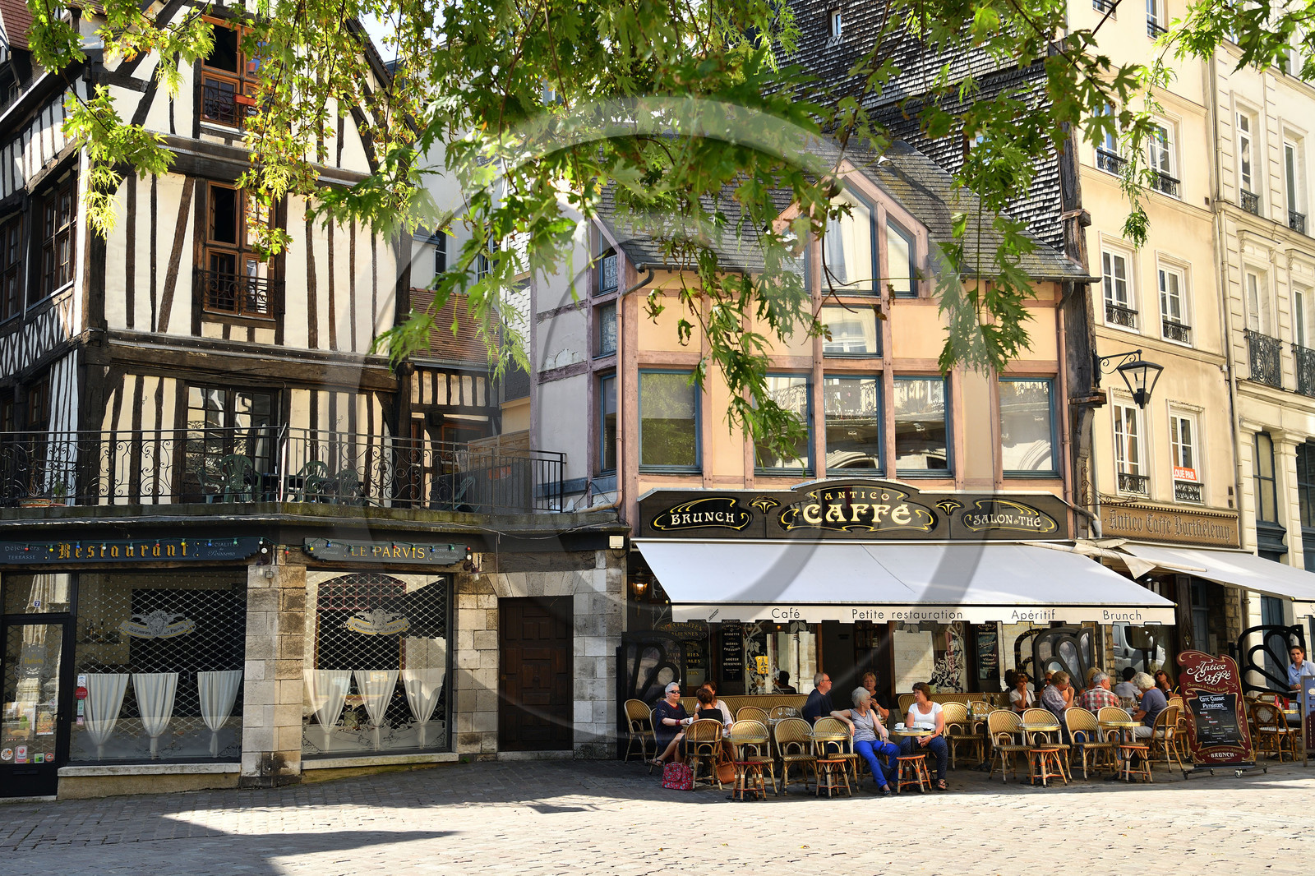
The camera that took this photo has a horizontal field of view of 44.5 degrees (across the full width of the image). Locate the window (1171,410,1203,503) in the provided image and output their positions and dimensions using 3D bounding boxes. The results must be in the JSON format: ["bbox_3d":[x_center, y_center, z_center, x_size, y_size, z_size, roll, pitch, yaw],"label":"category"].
[{"bbox_3d":[9.248,0.332,28.090,0.920,1.590,0.130,7,-11,-43],"label":"window"}]

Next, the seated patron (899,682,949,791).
[{"bbox_3d":[3.324,3.714,20.002,0.560,1.280,0.820,-2,-8,8],"label":"seated patron"}]

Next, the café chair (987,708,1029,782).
[{"bbox_3d":[4.505,3.928,20.539,0.450,0.880,0.530,2,-9,-14],"label":"café chair"}]

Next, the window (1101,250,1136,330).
[{"bbox_3d":[7.438,-2.369,25.797,0.961,1.228,0.150,7,-11,-42],"label":"window"}]

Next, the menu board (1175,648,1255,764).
[{"bbox_3d":[7.413,3.585,21.292,0.860,1.530,0.120,-13,-14,36],"label":"menu board"}]

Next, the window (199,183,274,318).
[{"bbox_3d":[-6.739,-3.044,26.008,1.154,2.119,0.150,5,-10,-33],"label":"window"}]

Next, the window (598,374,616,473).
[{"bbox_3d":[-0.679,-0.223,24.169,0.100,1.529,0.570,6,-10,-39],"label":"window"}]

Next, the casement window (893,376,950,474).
[{"bbox_3d":[4.176,-0.204,25.291,0.900,1.570,0.130,1,-8,-10],"label":"casement window"}]

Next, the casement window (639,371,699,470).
[{"bbox_3d":[0.190,-0.265,24.581,0.950,1.570,0.130,1,-8,-10],"label":"casement window"}]

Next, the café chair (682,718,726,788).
[{"bbox_3d":[0.600,3.946,20.154,0.465,0.880,0.540,2,-8,-17],"label":"café chair"}]

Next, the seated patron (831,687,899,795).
[{"bbox_3d":[2.506,3.646,19.350,0.620,1.290,0.820,5,-10,-32],"label":"seated patron"}]

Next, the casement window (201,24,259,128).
[{"bbox_3d":[-6.461,-5.542,24.705,1.211,1.709,0.150,6,-11,-37],"label":"casement window"}]

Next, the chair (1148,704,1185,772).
[{"bbox_3d":[6.735,4.030,21.620,0.460,0.870,0.560,7,-11,-43],"label":"chair"}]

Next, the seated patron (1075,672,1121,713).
[{"bbox_3d":[5.860,3.762,21.276,0.560,1.330,0.750,-3,-8,15],"label":"seated patron"}]

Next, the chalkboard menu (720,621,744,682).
[{"bbox_3d":[1.099,3.085,23.552,0.308,0.955,0.050,1,-8,-10],"label":"chalkboard menu"}]

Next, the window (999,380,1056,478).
[{"bbox_3d":[5.493,-0.160,23.831,0.913,1.466,0.100,1,-9,-9],"label":"window"}]

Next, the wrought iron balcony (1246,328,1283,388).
[{"bbox_3d":[11.389,-1.469,30.106,1.260,0.950,0.120,7,-11,-43],"label":"wrought iron balcony"}]

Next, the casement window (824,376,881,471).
[{"bbox_3d":[2.955,-0.213,24.294,0.909,1.530,0.120,1,-8,-10],"label":"casement window"}]

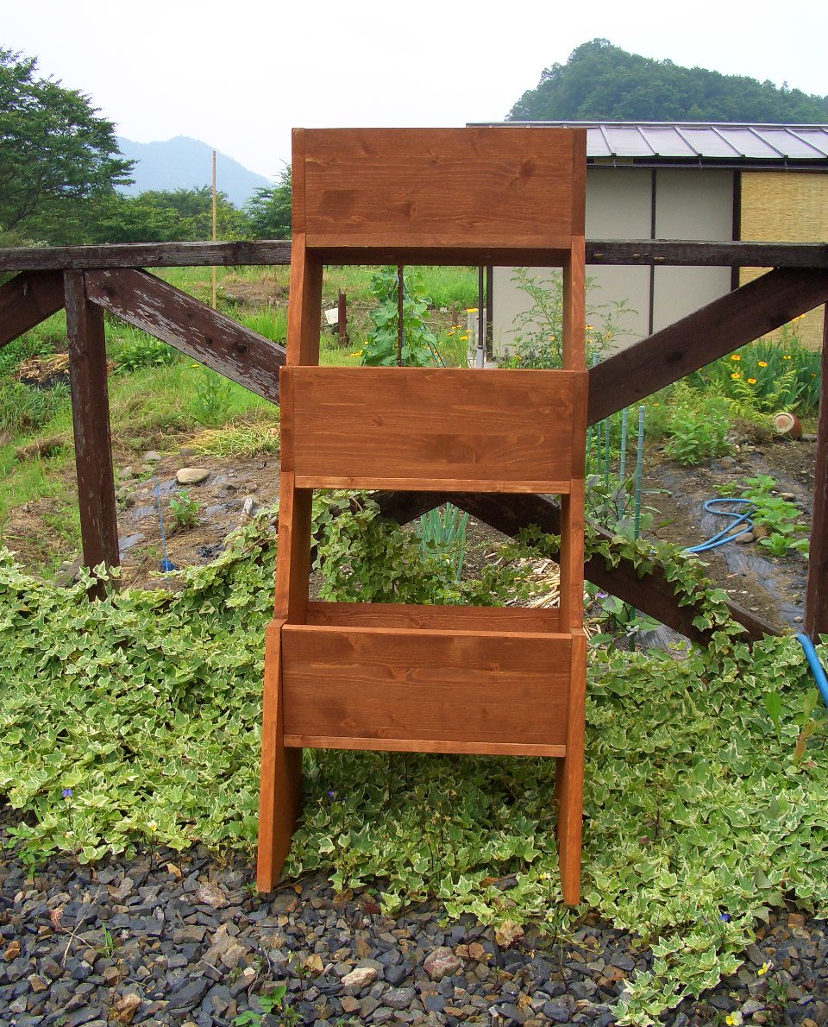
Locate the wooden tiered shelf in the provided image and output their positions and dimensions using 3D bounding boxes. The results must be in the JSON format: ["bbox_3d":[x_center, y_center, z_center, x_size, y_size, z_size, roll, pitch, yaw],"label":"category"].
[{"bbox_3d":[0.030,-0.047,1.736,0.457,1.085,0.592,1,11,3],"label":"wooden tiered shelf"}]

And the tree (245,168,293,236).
[{"bbox_3d":[-4.965,-12.579,45.000,4.000,4.100,4.000,-1,11,0],"label":"tree"}]

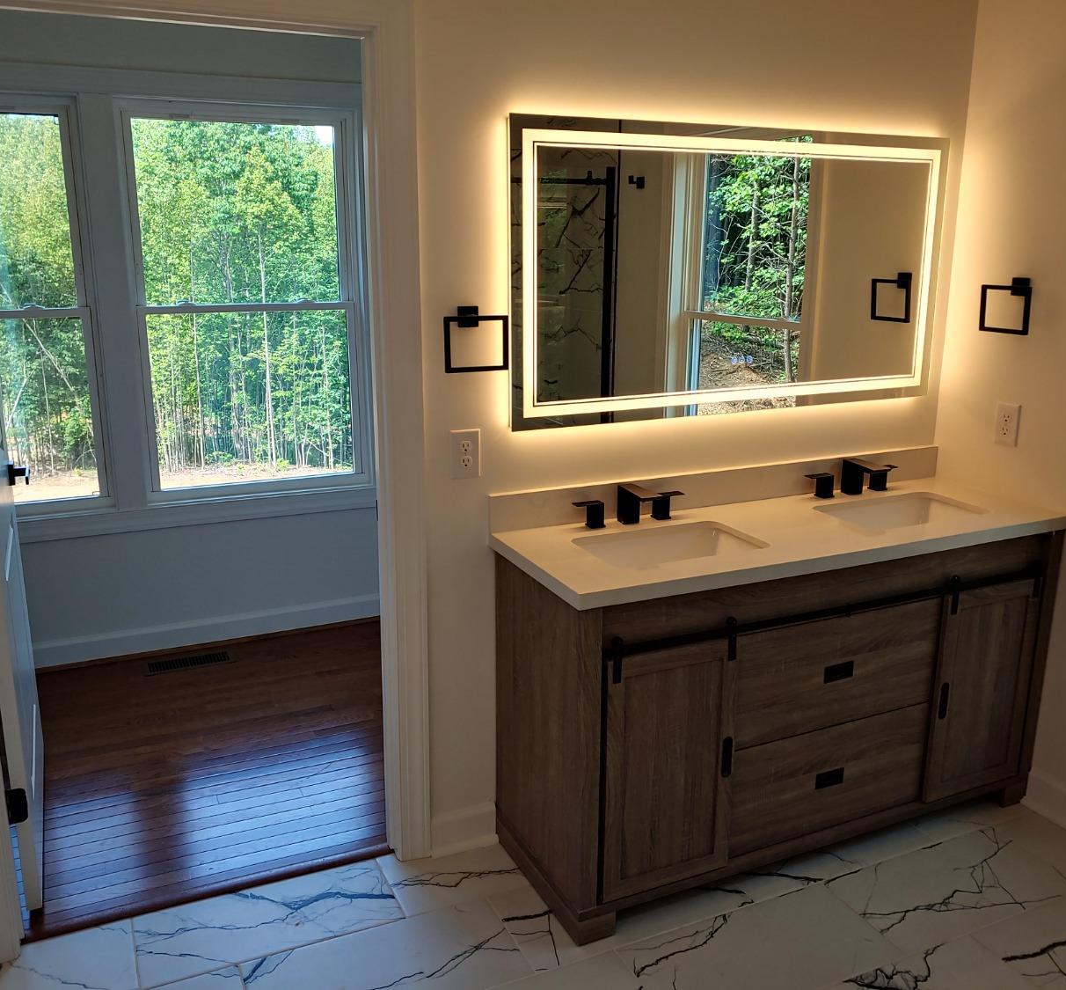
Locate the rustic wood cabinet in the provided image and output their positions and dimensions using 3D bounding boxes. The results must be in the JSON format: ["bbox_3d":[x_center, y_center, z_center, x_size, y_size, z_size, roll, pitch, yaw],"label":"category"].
[{"bbox_3d":[0.693,0.529,2.688,1.509,0.857,0.496,-6,15,-24],"label":"rustic wood cabinet"}]

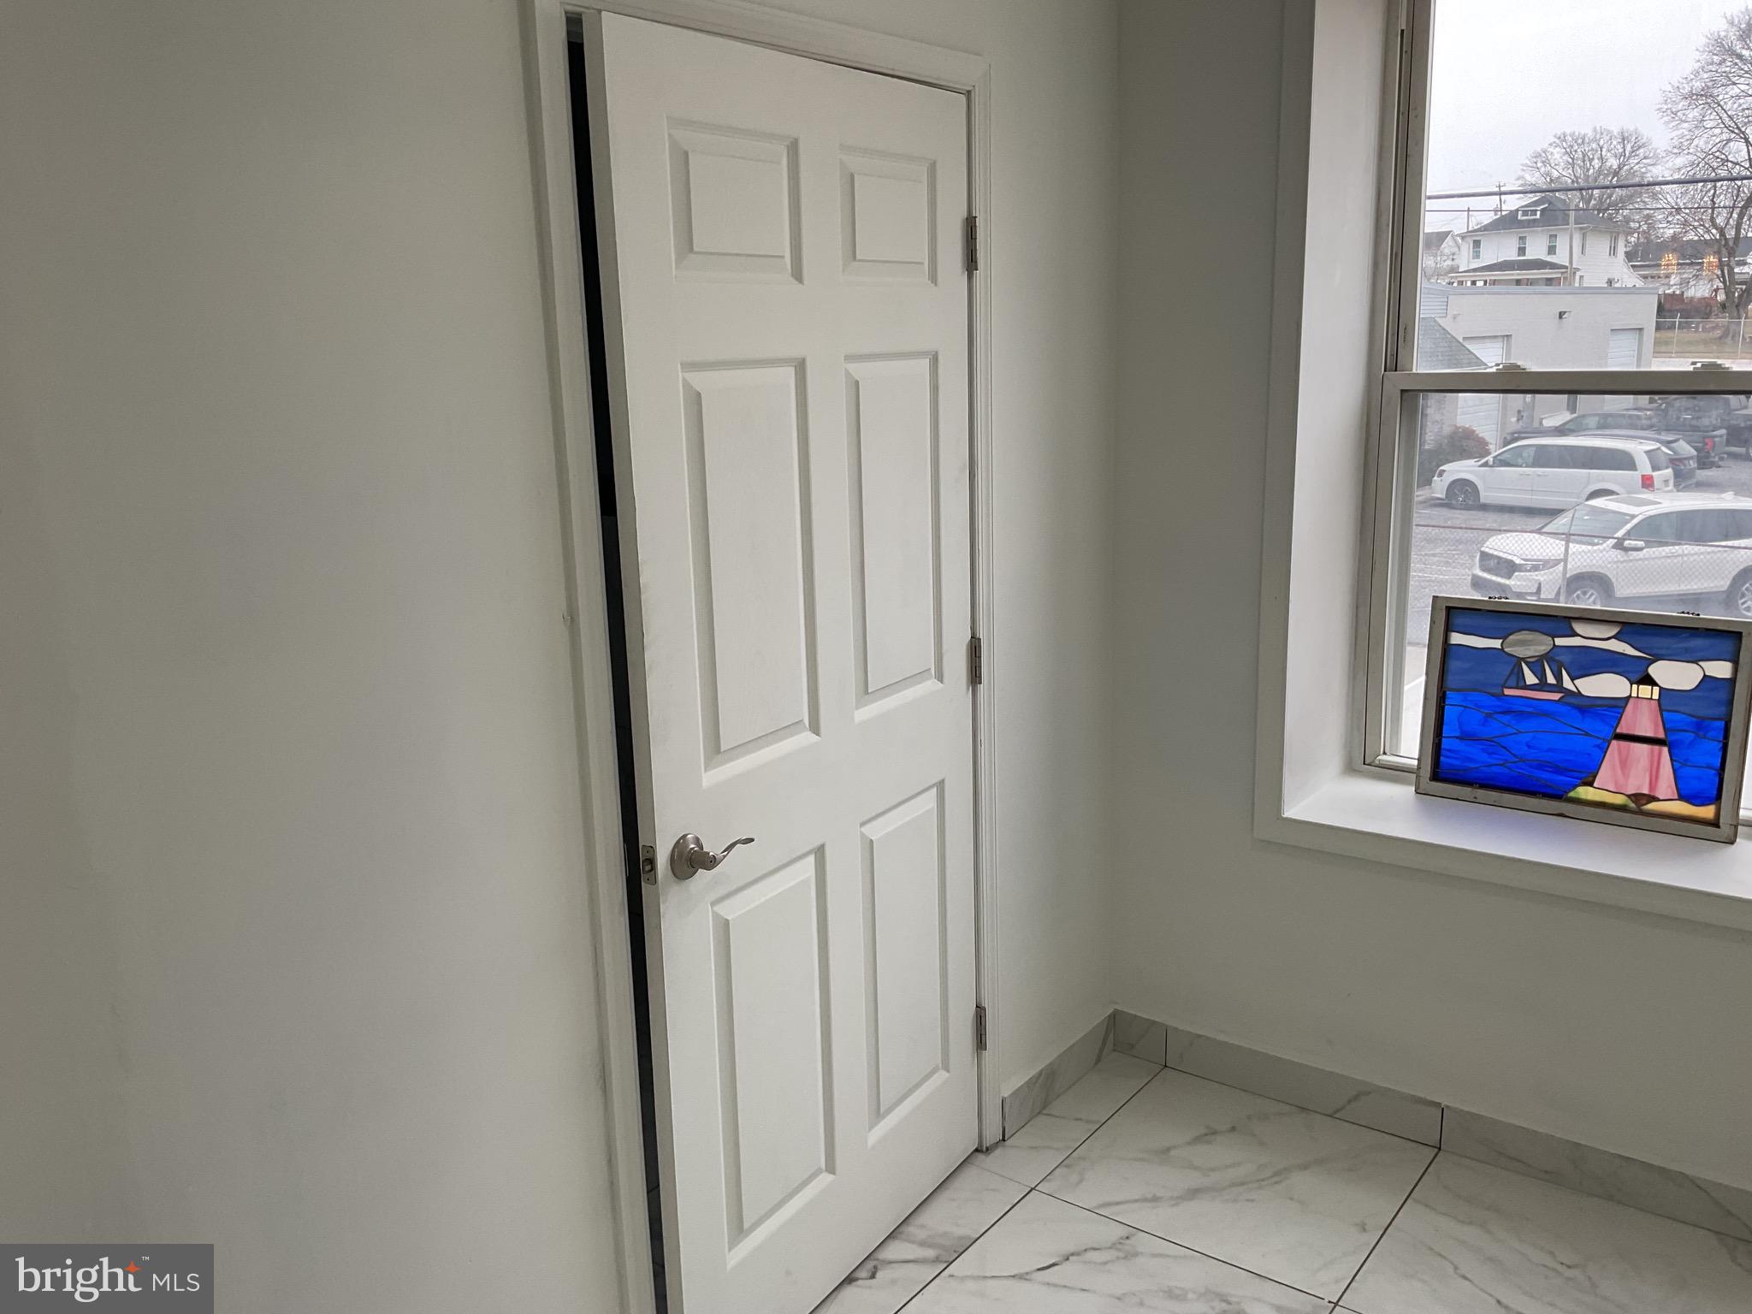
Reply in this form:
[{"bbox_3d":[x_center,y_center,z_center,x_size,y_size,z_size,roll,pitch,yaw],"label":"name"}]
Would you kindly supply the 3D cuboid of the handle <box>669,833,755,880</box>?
[{"bbox_3d":[-0.231,0.283,2.113,0.056,0.067,0.136,7,15,32],"label":"handle"}]

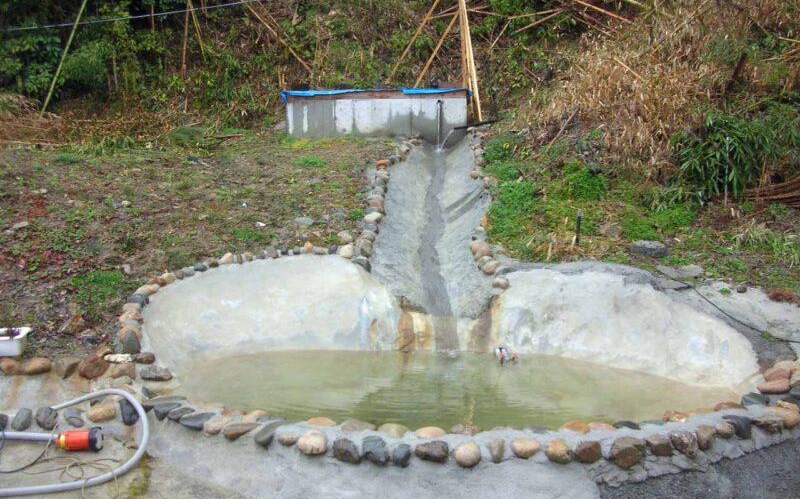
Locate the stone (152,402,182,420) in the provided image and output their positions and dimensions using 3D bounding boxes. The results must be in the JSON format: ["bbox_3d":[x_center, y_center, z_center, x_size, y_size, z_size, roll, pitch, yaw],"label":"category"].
[{"bbox_3d":[-1.295,0.902,4.504,0.125,0.095,0.185,5,7,40],"label":"stone"}]

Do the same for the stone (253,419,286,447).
[{"bbox_3d":[-0.632,0.892,3.920,0.190,0.100,0.095,-5,7,-45],"label":"stone"}]

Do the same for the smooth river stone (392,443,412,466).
[{"bbox_3d":[0.014,1.134,4.473,0.112,0.130,0.120,0,5,0],"label":"smooth river stone"}]

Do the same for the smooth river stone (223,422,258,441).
[{"bbox_3d":[-0.779,0.889,3.951,0.185,0.075,0.100,-4,6,-40],"label":"smooth river stone"}]

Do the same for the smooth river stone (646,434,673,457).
[{"bbox_3d":[1.266,0.956,3.944,0.125,0.100,0.120,-2,6,-17],"label":"smooth river stone"}]

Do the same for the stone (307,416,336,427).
[{"bbox_3d":[-0.400,0.876,4.116,0.145,0.065,0.100,0,5,0],"label":"stone"}]

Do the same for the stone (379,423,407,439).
[{"bbox_3d":[-0.039,1.097,4.900,0.180,0.090,0.140,0,5,0],"label":"stone"}]

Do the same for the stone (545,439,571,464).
[{"bbox_3d":[0.712,0.913,3.657,0.115,0.110,0.115,0,5,0],"label":"stone"}]

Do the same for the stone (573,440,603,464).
[{"bbox_3d":[1.051,1.132,4.506,0.145,0.120,0.135,-1,5,-10],"label":"stone"}]

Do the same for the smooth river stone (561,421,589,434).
[{"bbox_3d":[0.906,0.919,4.172,0.155,0.075,0.120,-1,6,-9],"label":"smooth river stone"}]

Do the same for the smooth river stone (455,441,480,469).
[{"bbox_3d":[0.302,0.917,3.616,0.120,0.115,0.120,0,5,0],"label":"smooth river stone"}]

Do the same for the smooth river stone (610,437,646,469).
[{"bbox_3d":[1.087,0.966,3.846,0.160,0.140,0.140,-1,6,-14],"label":"smooth river stone"}]

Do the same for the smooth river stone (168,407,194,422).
[{"bbox_3d":[-1.208,0.908,4.448,0.105,0.085,0.175,5,7,40],"label":"smooth river stone"}]

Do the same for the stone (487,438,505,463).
[{"bbox_3d":[0.462,0.963,3.874,0.085,0.110,0.110,-1,6,-6],"label":"stone"}]

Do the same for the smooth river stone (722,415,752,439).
[{"bbox_3d":[1.683,0.882,4.033,0.090,0.105,0.165,-2,5,-22],"label":"smooth river stone"}]

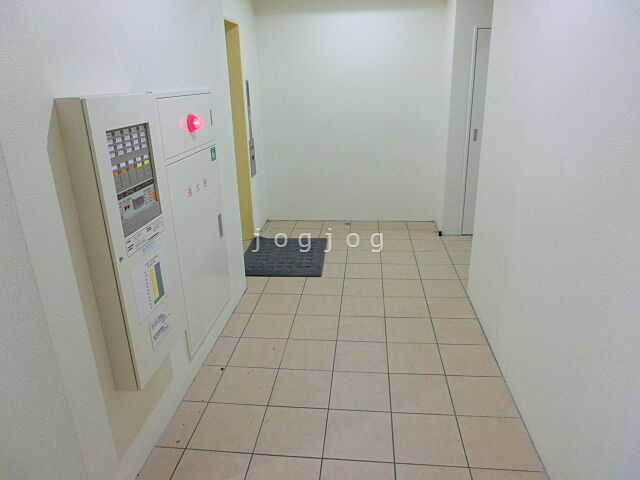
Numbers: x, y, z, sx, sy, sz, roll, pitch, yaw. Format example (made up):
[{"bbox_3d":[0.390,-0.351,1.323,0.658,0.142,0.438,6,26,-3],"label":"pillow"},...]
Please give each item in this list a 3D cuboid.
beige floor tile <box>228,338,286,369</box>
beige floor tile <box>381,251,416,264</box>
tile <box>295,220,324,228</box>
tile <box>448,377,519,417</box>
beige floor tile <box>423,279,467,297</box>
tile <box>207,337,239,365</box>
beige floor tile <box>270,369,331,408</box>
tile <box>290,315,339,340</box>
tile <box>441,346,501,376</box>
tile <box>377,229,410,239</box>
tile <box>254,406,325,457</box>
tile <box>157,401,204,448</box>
[{"bbox_3d":[-0.361,0.674,2.644,0.299,0.010,0.299,0,20,6],"label":"beige floor tile"},{"bbox_3d":[0.691,0.159,3.929,0.298,0.010,0.298,0,20,6],"label":"beige floor tile"},{"bbox_3d":[-0.120,-0.162,4.867,0.297,0.010,0.273,0,20,6],"label":"tile"},{"bbox_3d":[0.814,0.789,2.242,0.300,0.010,0.300,1,20,6],"label":"tile"},{"bbox_3d":[0.940,0.374,3.386,0.300,0.012,0.300,0,20,6],"label":"beige floor tile"},{"bbox_3d":[-0.576,0.665,2.647,0.132,0.010,0.297,0,20,6],"label":"tile"},{"bbox_3d":[-0.094,0.783,2.342,0.300,0.012,0.300,0,20,6],"label":"beige floor tile"},{"bbox_3d":[-0.031,0.565,2.868,0.296,0.010,0.296,0,20,6],"label":"tile"},{"bbox_3d":[0.830,0.675,2.495,0.291,0.010,0.297,0,20,6],"label":"tile"},{"bbox_3d":[0.751,-0.048,4.487,0.298,0.010,0.298,1,20,6],"label":"tile"},{"bbox_3d":[-0.123,0.885,2.054,0.300,0.010,0.300,1,20,6],"label":"tile"},{"bbox_3d":[-0.640,0.872,2.087,0.135,0.010,0.297,0,20,6],"label":"tile"}]

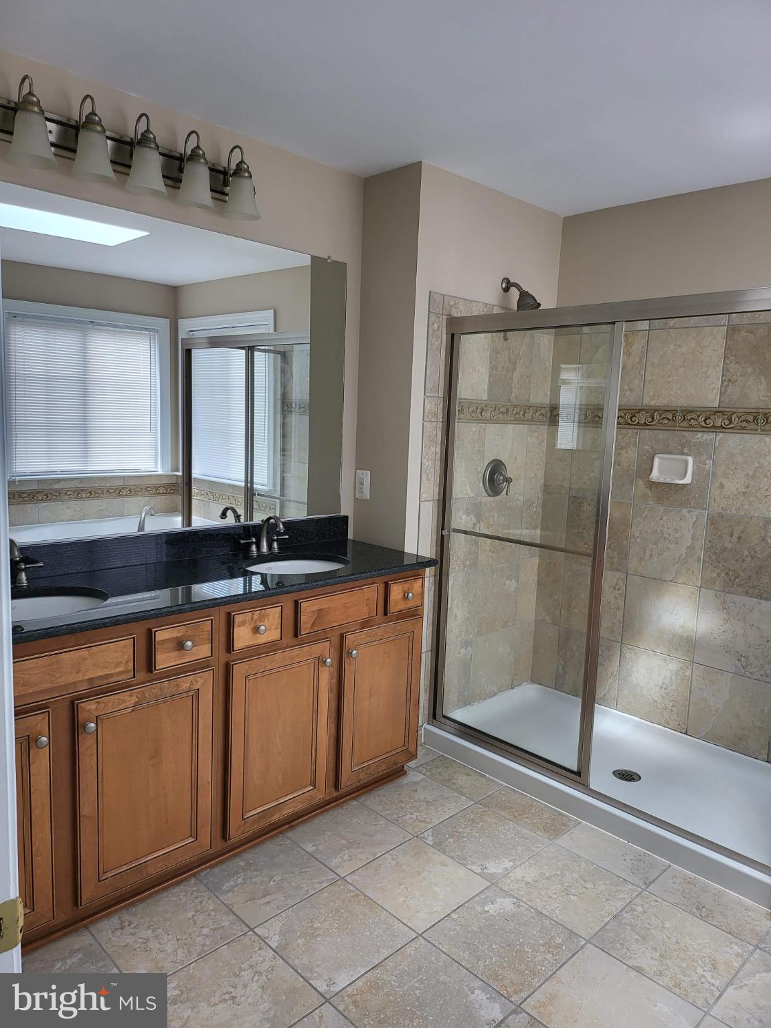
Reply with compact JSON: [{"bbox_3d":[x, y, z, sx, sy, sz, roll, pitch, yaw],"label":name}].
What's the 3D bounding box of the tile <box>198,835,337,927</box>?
[{"bbox_3d":[-0.374,1.147,2.251,0.328,0.010,0.332,-5,11,-44],"label":"tile"}]

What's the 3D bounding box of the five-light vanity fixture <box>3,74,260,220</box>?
[{"bbox_3d":[-0.752,-1.125,2.225,0.931,0.259,0.193,-6,11,-44],"label":"five-light vanity fixture"}]

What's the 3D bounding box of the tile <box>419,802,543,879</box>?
[{"bbox_3d":[0.345,1.141,2.488,0.328,0.010,0.332,-5,11,-44],"label":"tile"}]

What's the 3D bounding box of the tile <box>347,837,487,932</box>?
[{"bbox_3d":[0.102,1.166,2.258,0.335,0.010,0.329,-6,11,-44],"label":"tile"}]

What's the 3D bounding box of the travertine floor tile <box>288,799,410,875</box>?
[{"bbox_3d":[-0.133,1.124,2.493,0.335,0.010,0.329,-6,11,-44],"label":"travertine floor tile"}]

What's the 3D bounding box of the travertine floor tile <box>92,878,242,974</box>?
[{"bbox_3d":[-0.617,1.171,2.014,0.328,0.010,0.332,-5,11,-44],"label":"travertine floor tile"}]

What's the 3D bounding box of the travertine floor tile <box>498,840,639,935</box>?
[{"bbox_3d":[0.579,1.185,2.261,0.335,0.010,0.329,-6,11,-44],"label":"travertine floor tile"}]

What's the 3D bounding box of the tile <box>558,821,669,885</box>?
[{"bbox_3d":[0.774,1.163,2.443,0.203,0.010,0.328,-5,11,-44],"label":"tile"}]

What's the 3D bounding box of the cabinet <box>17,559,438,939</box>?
[{"bbox_3d":[-0.687,0.671,2.373,1.828,0.876,0.532,-6,11,-44],"label":"cabinet"}]

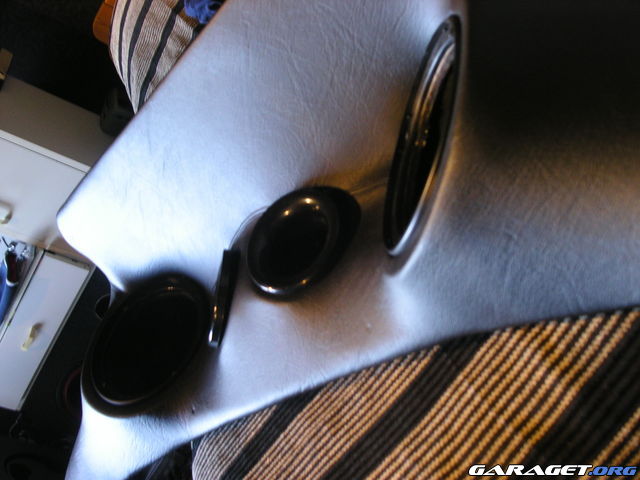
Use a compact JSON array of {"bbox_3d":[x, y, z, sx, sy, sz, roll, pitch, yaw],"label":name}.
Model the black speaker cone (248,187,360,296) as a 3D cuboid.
[{"bbox_3d":[-0.014,0.002,0.550,0.040,0.092,0.092,25,16,-49],"label":"black speaker cone"}]

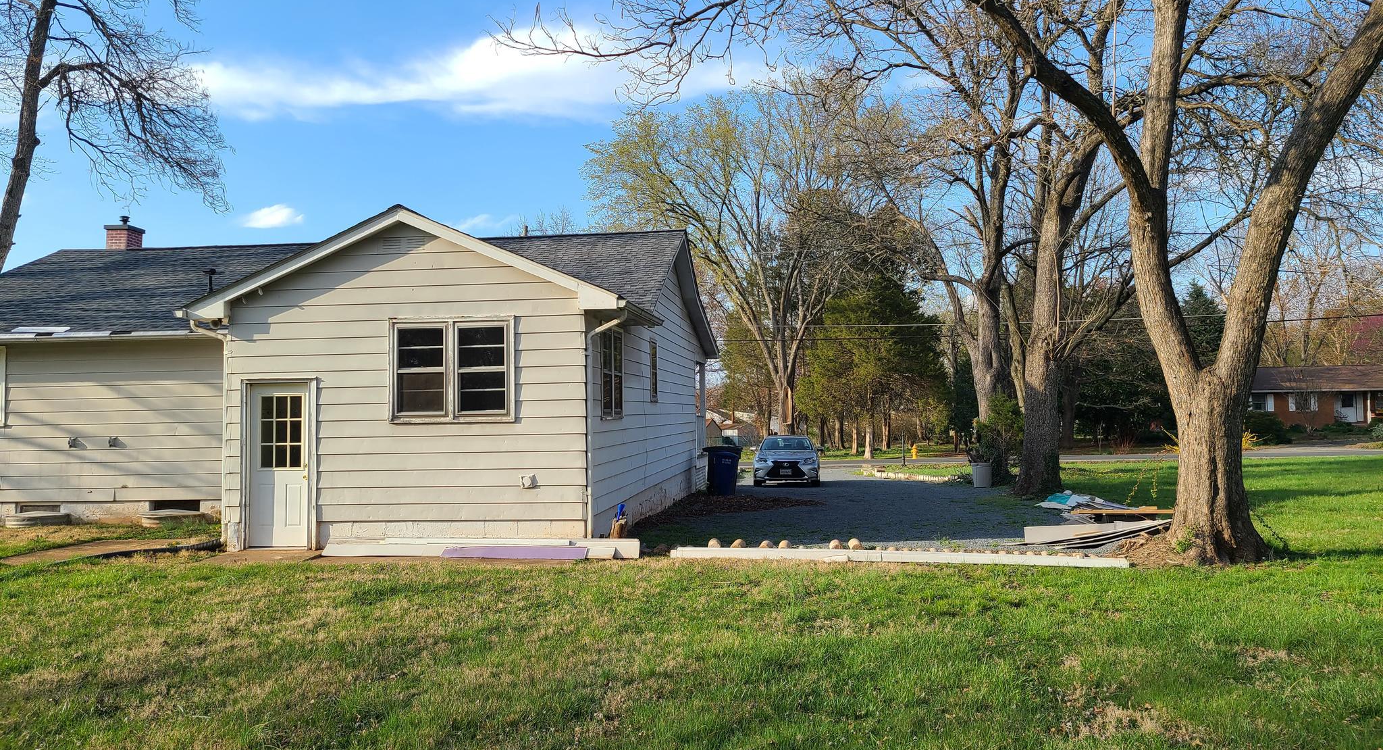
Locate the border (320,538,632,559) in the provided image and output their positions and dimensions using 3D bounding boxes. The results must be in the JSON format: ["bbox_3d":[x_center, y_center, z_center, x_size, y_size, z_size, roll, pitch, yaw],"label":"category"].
[{"bbox_3d":[-2.489,2.038,12.200,3.810,0.210,0.280,-1,-2,6],"label":"border"}]

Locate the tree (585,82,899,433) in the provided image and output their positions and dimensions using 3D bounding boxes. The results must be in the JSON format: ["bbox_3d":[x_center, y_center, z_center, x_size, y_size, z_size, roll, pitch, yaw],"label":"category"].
[{"bbox_3d":[2.563,-5.292,53.000,15.800,19.200,14.500,-1,-2,6],"label":"tree"}]

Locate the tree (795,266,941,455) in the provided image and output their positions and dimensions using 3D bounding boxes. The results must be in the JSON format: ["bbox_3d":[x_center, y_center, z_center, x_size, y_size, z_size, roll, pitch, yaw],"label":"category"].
[{"bbox_3d":[9.698,-0.612,56.000,7.800,10.200,7.000,-1,-2,6],"label":"tree"}]

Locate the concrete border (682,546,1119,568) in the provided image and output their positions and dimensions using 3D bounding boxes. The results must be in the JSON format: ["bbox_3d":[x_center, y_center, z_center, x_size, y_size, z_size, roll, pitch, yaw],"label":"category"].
[{"bbox_3d":[2.255,2.050,11.650,5.050,0.120,0.140,0,-2,8],"label":"concrete border"}]

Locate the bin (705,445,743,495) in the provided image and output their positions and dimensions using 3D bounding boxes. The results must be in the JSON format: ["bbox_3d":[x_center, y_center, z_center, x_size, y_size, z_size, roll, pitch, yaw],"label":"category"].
[{"bbox_3d":[0.736,2.199,24.000,0.860,1.100,0.720,-1,-2,6],"label":"bin"}]

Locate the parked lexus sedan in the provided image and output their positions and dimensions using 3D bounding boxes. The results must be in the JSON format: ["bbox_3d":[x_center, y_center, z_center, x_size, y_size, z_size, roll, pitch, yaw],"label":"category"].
[{"bbox_3d":[2.805,2.443,30.300,1.850,1.450,4.900,-1,-2,6],"label":"parked lexus sedan"}]

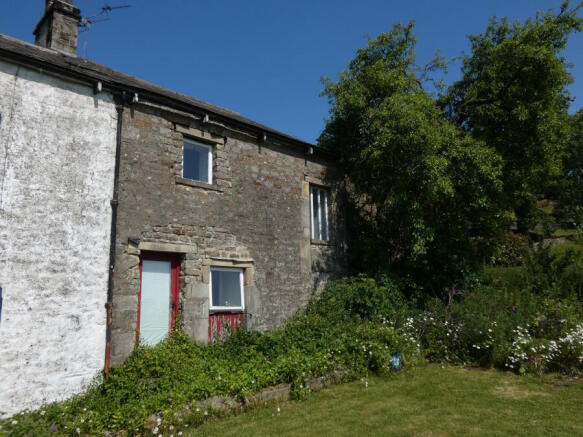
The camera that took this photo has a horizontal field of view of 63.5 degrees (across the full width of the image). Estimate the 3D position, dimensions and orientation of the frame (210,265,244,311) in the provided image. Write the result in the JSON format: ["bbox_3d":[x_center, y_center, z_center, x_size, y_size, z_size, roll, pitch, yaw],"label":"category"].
[{"bbox_3d":[-1.319,1.479,9.814,0.888,0.912,0.140,9,-15,-44],"label":"frame"}]

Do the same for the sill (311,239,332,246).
[{"bbox_3d":[0.777,0.617,12.135,0.880,0.160,0.190,9,-15,-44],"label":"sill"}]

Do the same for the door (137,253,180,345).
[{"bbox_3d":[-2.485,1.635,8.846,0.912,2.000,0.100,9,-15,-44],"label":"door"}]

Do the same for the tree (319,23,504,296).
[{"bbox_3d":[3.091,-1.188,12.097,4.600,7.600,4.300,-4,-11,14],"label":"tree"}]

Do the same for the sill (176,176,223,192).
[{"bbox_3d":[-1.894,-0.686,9.740,1.096,0.160,0.190,9,-15,-44],"label":"sill"}]

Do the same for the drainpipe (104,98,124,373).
[{"bbox_3d":[-3.077,0.244,8.201,0.096,4.912,0.100,9,-15,-44],"label":"drainpipe"}]

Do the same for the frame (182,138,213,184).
[{"bbox_3d":[-1.984,-1.179,9.901,0.824,0.904,0.080,9,-15,-44],"label":"frame"}]

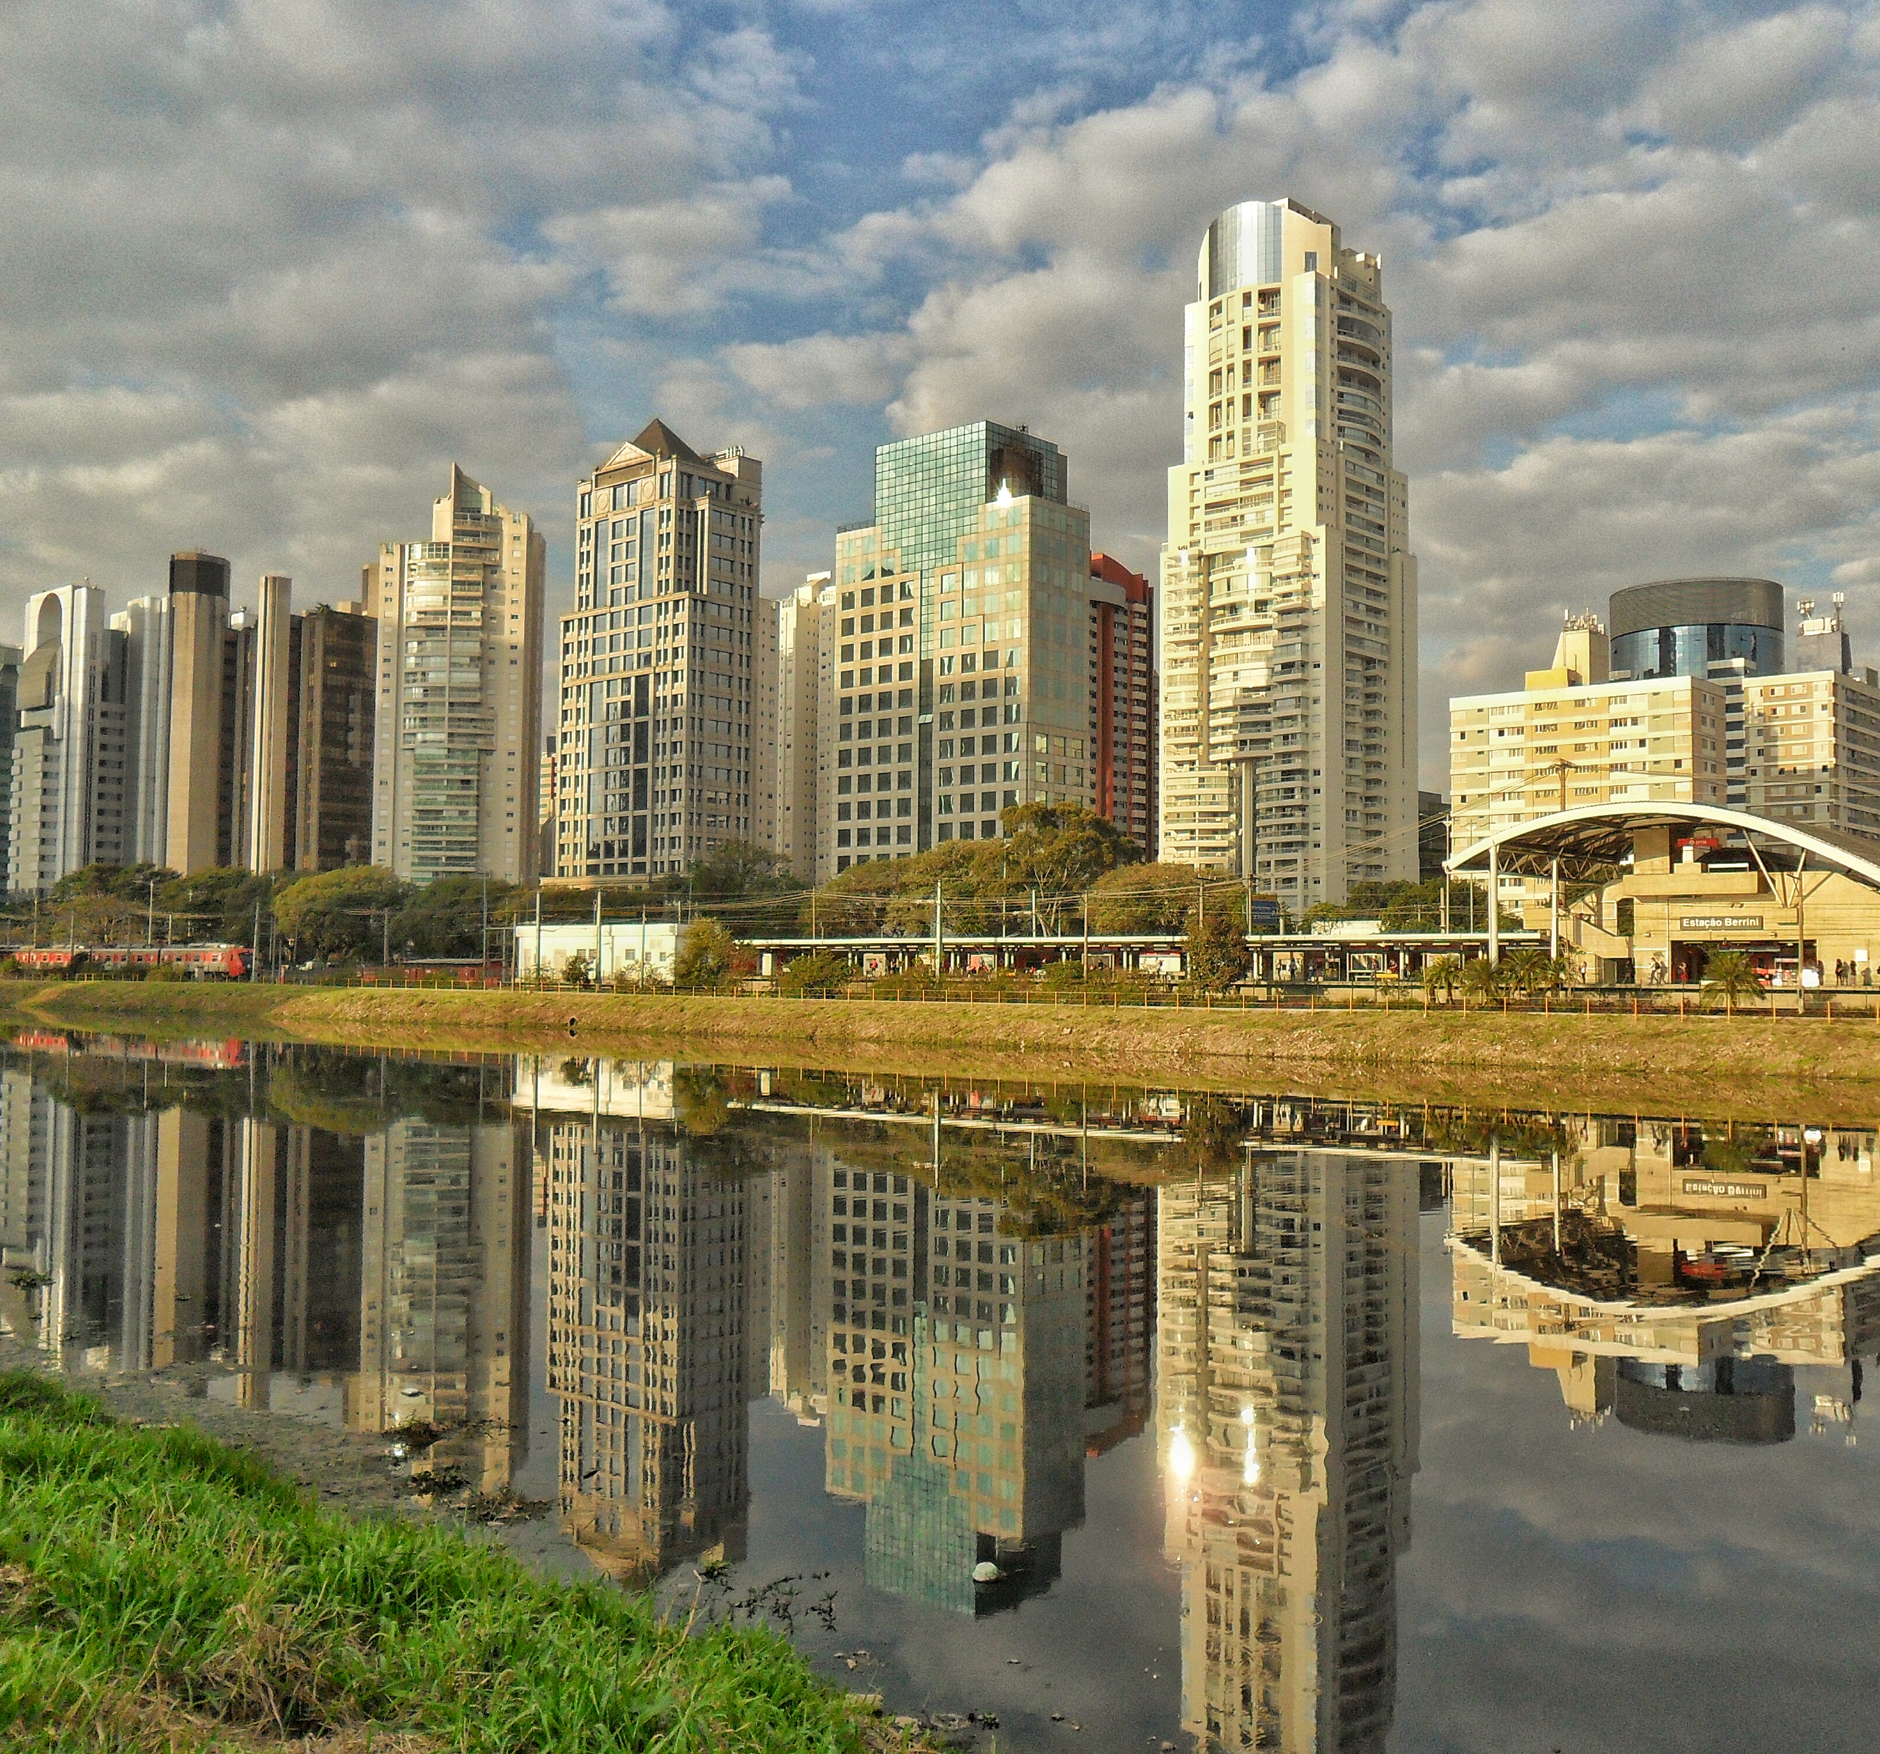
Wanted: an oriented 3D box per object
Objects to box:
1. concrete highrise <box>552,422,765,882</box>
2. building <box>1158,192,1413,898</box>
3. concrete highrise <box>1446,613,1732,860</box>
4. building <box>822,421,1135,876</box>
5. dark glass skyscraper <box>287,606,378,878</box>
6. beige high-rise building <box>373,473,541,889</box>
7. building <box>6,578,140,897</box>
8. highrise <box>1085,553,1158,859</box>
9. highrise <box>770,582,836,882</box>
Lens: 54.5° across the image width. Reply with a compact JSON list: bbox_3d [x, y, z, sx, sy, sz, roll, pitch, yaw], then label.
[{"bbox_3d":[-47.210,-30.610,303.310,33.190,91.110,13.970,-2,-4,41],"label":"concrete highrise"},{"bbox_3d":[63.730,-53.010,333.690,34.970,141.060,31.150,-2,-4,43],"label":"building"},{"bbox_3d":[87.370,-10.810,246.570,32.710,47.780,12.680,-2,-4,41],"label":"concrete highrise"},{"bbox_3d":[2.800,-26.230,265.720,37.990,79.170,13.550,-2,-4,43],"label":"building"},{"bbox_3d":[-121.850,-17.571,370.313,14.500,73.500,16.000,-2,-4,40],"label":"dark glass skyscraper"},{"bbox_3d":[-96.450,-32.500,369.870,27.950,101.210,27.000,1,-3,-3],"label":"beige high-rise building"},{"bbox_3d":[-191.820,-21.280,408.018,22.500,83.500,18.500,-2,-4,40],"label":"building"},{"bbox_3d":[28.683,-20.649,357.519,19.000,81.000,22.000,-2,-4,40],"label":"highrise"},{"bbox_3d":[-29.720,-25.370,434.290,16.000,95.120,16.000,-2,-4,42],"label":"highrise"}]

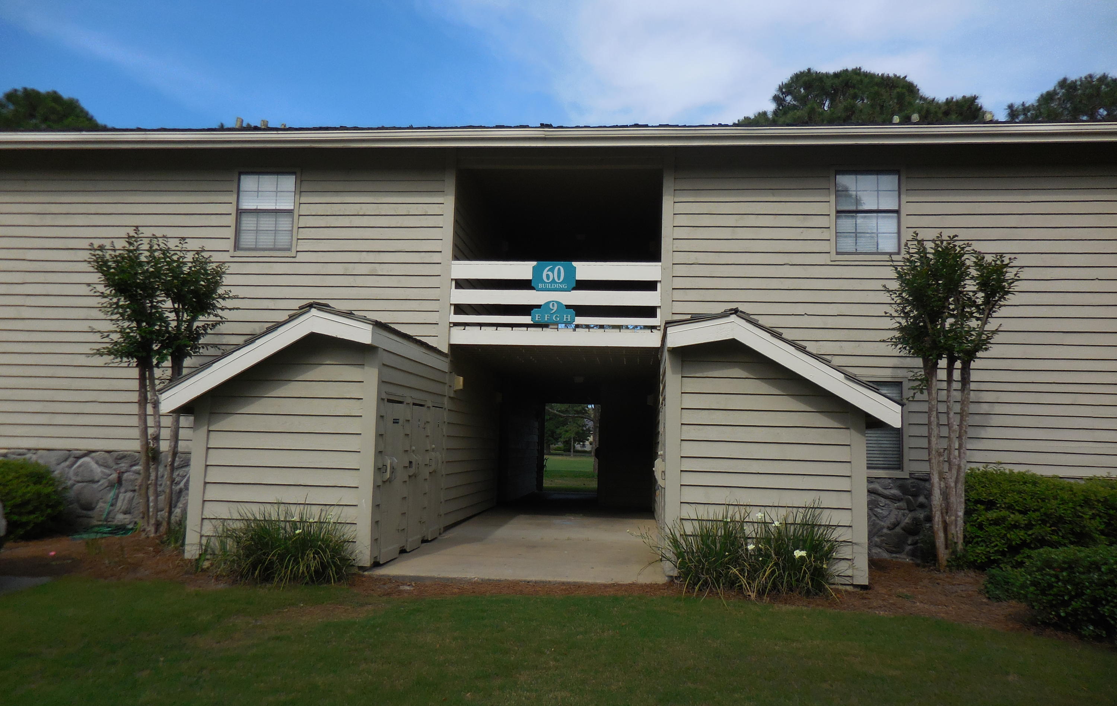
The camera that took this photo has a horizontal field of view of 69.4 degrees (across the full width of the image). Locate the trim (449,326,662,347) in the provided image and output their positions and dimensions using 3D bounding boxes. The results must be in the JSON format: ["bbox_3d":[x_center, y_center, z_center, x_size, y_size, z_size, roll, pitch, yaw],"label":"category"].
[{"bbox_3d":[-0.062,-0.225,11.277,2.984,0.244,0.060,1,-6,5],"label":"trim"}]

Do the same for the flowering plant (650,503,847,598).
[{"bbox_3d":[1.757,1.789,7.471,1.750,0.832,0.724,1,-6,5],"label":"flowering plant"}]

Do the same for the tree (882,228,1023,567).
[{"bbox_3d":[4.675,0.522,9.512,1.572,3.957,1.447,1,-6,5],"label":"tree"}]

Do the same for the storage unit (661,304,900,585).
[{"bbox_3d":[2.227,1.070,9.198,2.172,2.593,3.430,1,-6,5],"label":"storage unit"}]

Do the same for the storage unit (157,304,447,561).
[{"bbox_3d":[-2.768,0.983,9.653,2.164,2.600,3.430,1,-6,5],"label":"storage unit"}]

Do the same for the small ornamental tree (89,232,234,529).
[{"bbox_3d":[-5.291,0.332,10.516,1.977,3.969,1.608,1,-6,5],"label":"small ornamental tree"}]

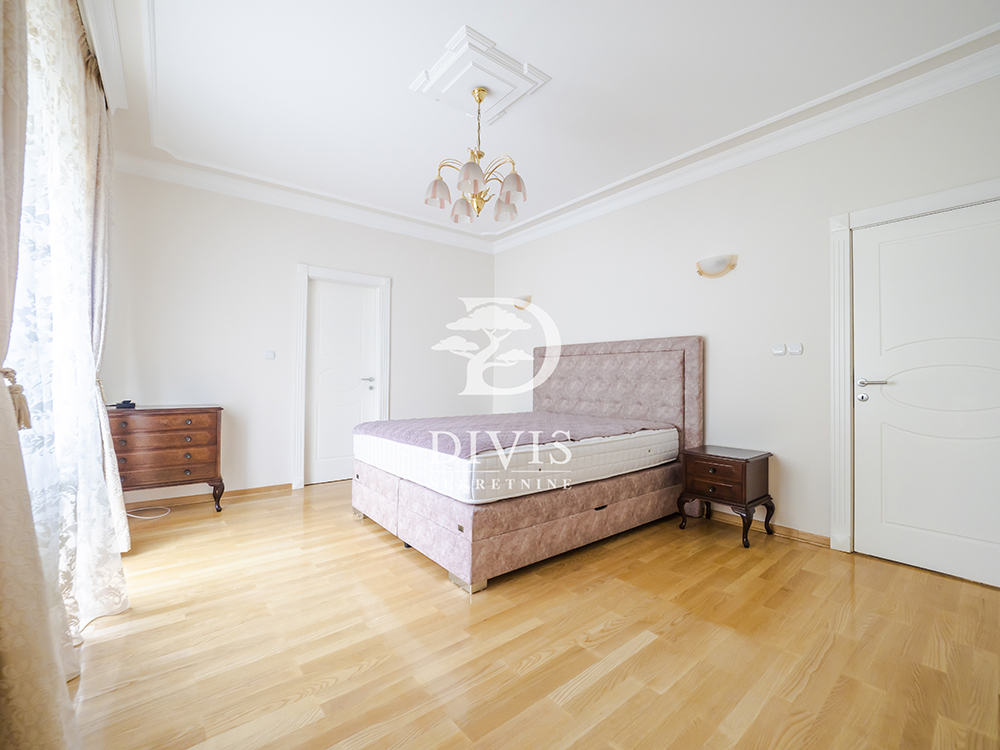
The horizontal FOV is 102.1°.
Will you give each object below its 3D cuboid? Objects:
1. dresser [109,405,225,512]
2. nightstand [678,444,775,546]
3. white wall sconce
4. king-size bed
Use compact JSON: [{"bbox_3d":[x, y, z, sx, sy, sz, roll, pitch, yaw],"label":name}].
[{"bbox_3d":[-2.594,0.677,3.071,0.800,0.820,0.450,0,0,-39],"label":"dresser"},{"bbox_3d":[1.597,0.827,2.866,0.410,0.540,0.470,0,0,-39],"label":"nightstand"},{"bbox_3d":[1.641,-0.818,3.092,0.090,0.155,0.305,0,0,-39],"label":"white wall sconce"},{"bbox_3d":[0.203,0.395,3.288,2.160,1.420,1.860,1,-1,-39],"label":"king-size bed"}]

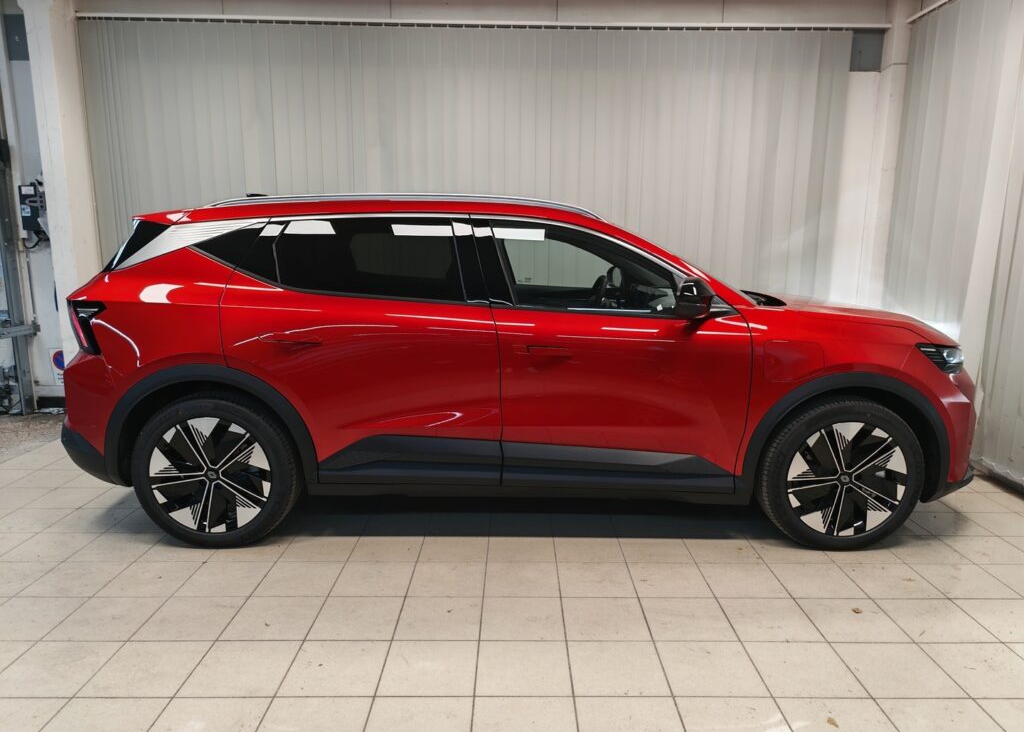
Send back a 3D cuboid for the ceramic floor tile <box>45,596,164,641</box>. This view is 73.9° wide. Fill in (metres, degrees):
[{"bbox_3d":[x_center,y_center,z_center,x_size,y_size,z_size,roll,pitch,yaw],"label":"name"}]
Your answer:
[{"bbox_3d":[-1.463,0.918,2.477,0.298,0.010,0.298,0,9,0],"label":"ceramic floor tile"}]

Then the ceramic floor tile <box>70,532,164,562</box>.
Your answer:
[{"bbox_3d":[-1.762,0.819,3.062,0.297,0.010,0.297,0,10,0],"label":"ceramic floor tile"}]

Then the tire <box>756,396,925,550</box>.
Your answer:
[{"bbox_3d":[1.464,0.457,3.061,0.710,0.710,0.235,0,10,0],"label":"tire"}]

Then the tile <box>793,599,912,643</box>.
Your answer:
[{"bbox_3d":[1.242,0.931,2.486,0.298,0.010,0.294,0,10,0],"label":"tile"}]

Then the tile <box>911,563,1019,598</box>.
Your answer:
[{"bbox_3d":[1.838,0.879,2.771,0.297,0.010,0.297,0,10,0],"label":"tile"}]

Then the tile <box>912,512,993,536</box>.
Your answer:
[{"bbox_3d":[2.144,0.781,3.357,0.298,0.010,0.294,0,10,0],"label":"tile"}]

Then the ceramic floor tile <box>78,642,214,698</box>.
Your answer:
[{"bbox_3d":[-1.152,0.963,2.167,0.295,0.010,0.294,0,10,0],"label":"ceramic floor tile"}]

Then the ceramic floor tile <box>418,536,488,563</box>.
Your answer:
[{"bbox_3d":[-0.263,0.824,3.063,0.298,0.010,0.294,0,10,0],"label":"ceramic floor tile"}]

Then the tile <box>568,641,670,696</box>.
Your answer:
[{"bbox_3d":[0.338,0.974,2.185,0.297,0.010,0.297,0,10,0],"label":"tile"}]

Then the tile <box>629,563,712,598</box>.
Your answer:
[{"bbox_3d":[0.633,0.870,2.752,0.295,0.010,0.294,0,10,0],"label":"tile"}]

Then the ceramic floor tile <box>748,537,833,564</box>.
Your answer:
[{"bbox_3d":[1.242,0.829,3.066,0.298,0.010,0.294,0,10,0],"label":"ceramic floor tile"}]

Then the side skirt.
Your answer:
[{"bbox_3d":[0.072,0.442,2.989,1.850,0.305,0.100,0,10,0],"label":"side skirt"}]

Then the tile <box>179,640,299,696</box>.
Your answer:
[{"bbox_3d":[-0.863,0.969,2.182,0.298,0.010,0.298,0,9,0],"label":"tile"}]

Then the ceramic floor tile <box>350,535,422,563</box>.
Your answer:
[{"bbox_3d":[-0.564,0.822,3.071,0.298,0.010,0.298,0,9,0],"label":"ceramic floor tile"}]

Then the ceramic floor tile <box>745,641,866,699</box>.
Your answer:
[{"bbox_3d":[0.938,0.976,2.185,0.297,0.010,0.297,0,10,0],"label":"ceramic floor tile"}]

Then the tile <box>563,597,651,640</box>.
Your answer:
[{"bbox_3d":[0.337,0.923,2.481,0.298,0.010,0.298,0,9,0],"label":"tile"}]

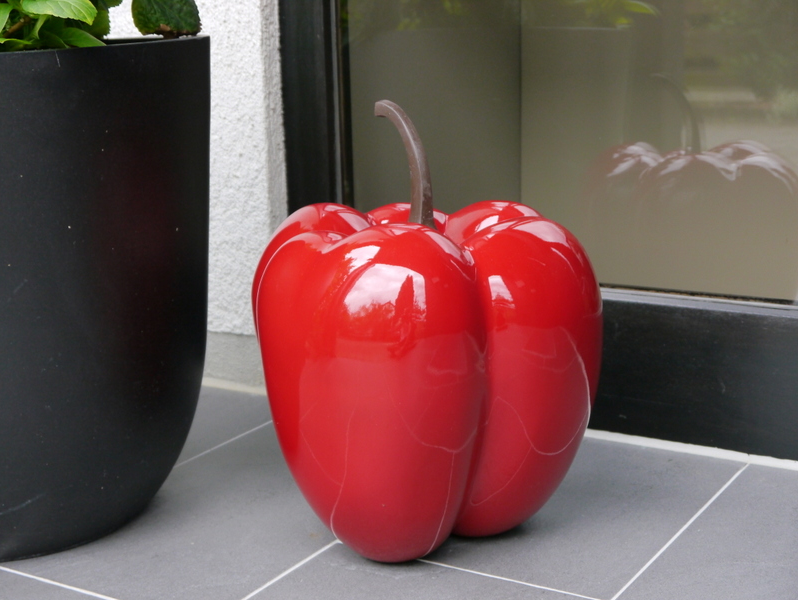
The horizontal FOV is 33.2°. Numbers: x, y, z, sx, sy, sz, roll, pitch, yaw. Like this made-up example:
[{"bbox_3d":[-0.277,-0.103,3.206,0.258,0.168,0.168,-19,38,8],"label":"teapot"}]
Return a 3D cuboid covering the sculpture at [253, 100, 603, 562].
[{"bbox_3d":[0.030,0.020,1.386,0.360,0.446,0.360,-2,13,0],"label":"sculpture"}]

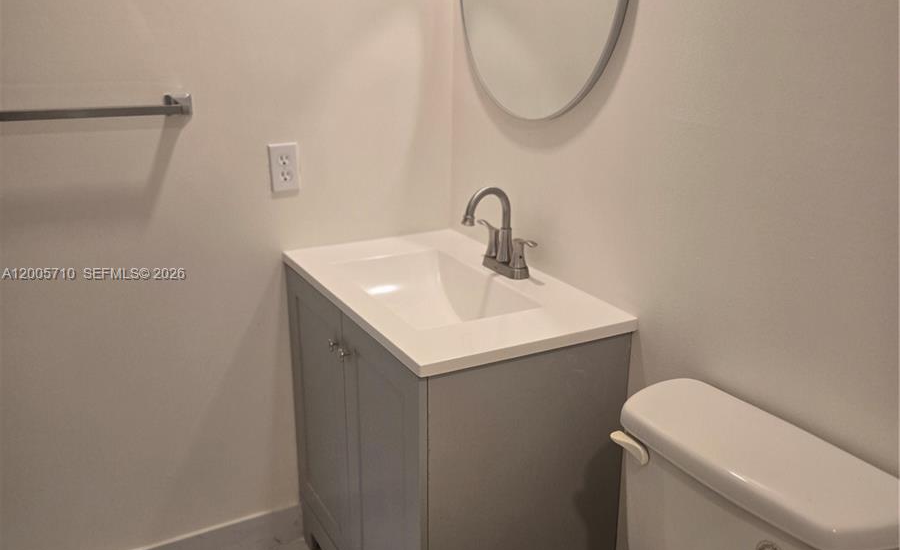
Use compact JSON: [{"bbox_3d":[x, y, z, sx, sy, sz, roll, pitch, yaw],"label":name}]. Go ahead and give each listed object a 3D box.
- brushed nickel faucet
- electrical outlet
[{"bbox_3d":[0.084,-0.100,1.798,0.137,0.201,0.261,-9,20,-27],"label":"brushed nickel faucet"},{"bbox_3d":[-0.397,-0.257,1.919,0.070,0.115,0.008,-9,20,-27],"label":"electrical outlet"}]

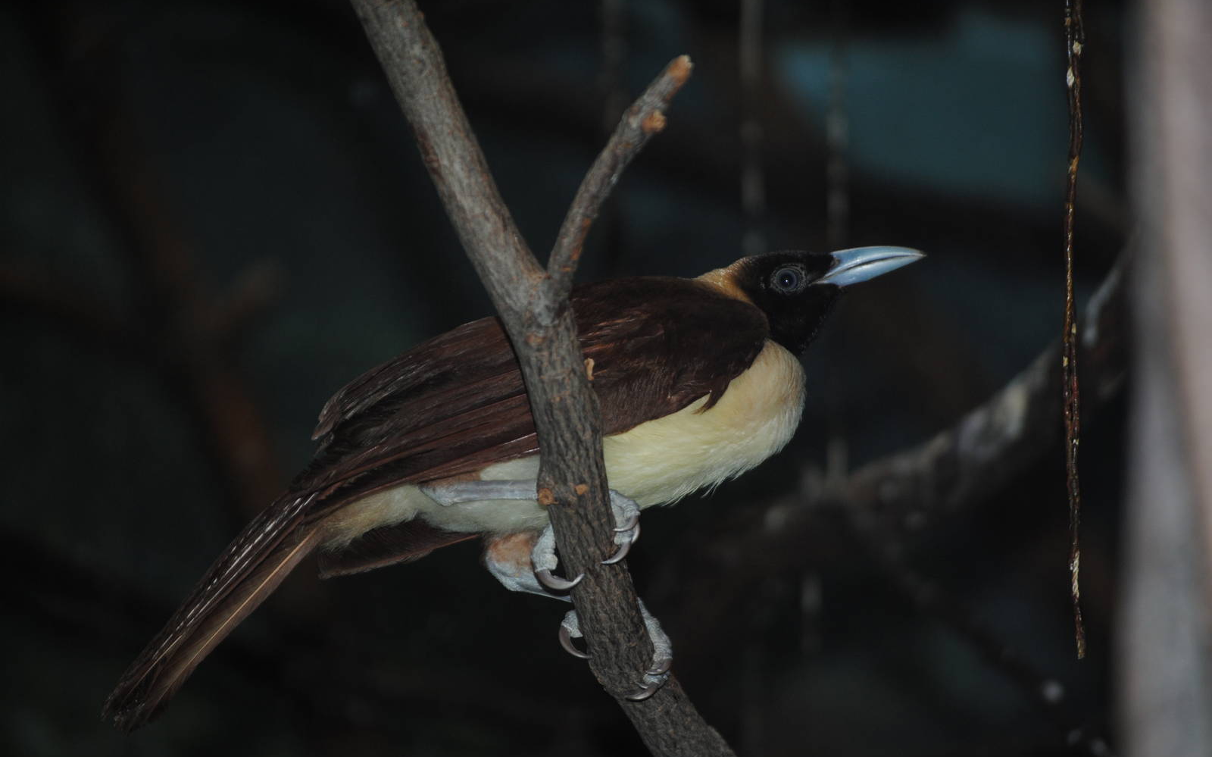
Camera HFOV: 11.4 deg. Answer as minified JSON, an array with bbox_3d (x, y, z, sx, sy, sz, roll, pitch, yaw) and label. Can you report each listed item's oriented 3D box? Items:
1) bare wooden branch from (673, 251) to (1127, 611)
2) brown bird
[{"bbox_3d":[0.135,0.027,2.750,0.060,0.070,0.330,10,-32,-40],"label":"bare wooden branch"},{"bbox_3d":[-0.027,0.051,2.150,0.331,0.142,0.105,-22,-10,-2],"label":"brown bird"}]

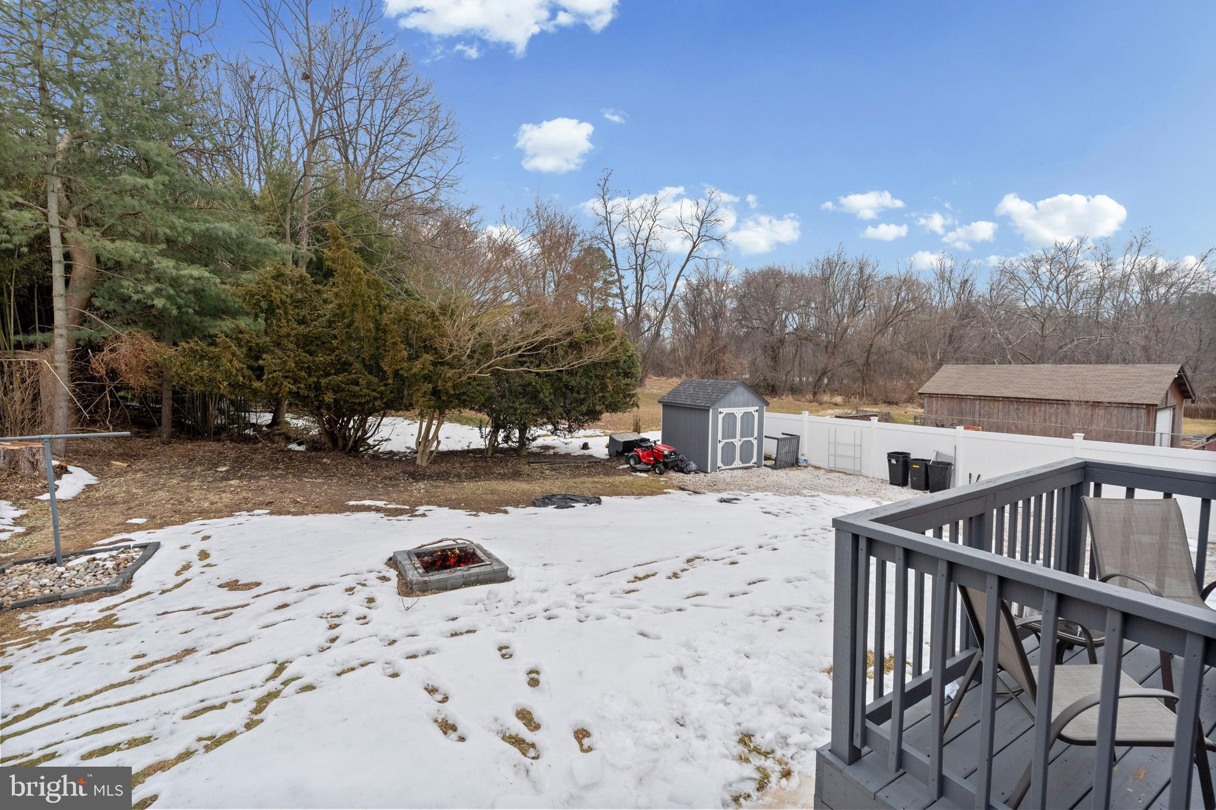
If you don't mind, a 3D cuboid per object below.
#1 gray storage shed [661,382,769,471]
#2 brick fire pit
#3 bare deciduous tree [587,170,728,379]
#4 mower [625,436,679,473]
[{"bbox_3d":[3.770,0.604,19.601,2.571,3.045,3.104,-3,5,-27],"label":"gray storage shed"},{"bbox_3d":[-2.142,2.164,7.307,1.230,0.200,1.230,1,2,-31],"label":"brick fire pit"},{"bbox_3d":[4.528,-11.834,50.000,12.200,19.200,10.500,0,5,0],"label":"bare deciduous tree"},{"bbox_3d":[1.578,1.725,18.500,1.080,1.040,1.700,-4,6,-36],"label":"mower"}]

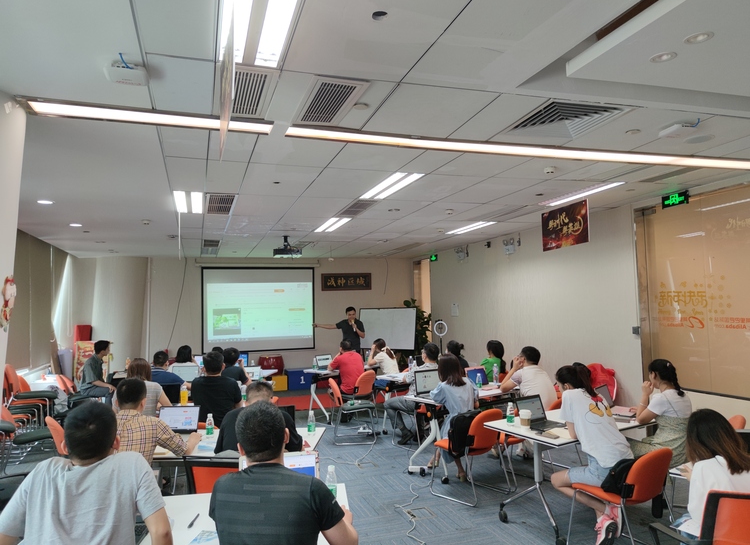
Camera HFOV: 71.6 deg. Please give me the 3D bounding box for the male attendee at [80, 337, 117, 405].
[{"bbox_3d":[-4.305,1.754,8.100,0.720,1.360,0.460,0,-4,-28],"label":"male attendee"}]

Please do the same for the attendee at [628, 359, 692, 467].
[{"bbox_3d":[2.061,1.254,3.718,0.480,1.220,0.800,1,-4,-33],"label":"attendee"}]

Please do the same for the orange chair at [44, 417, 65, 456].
[{"bbox_3d":[-2.842,1.762,5.006,0.560,0.810,0.540,1,-4,-32],"label":"orange chair"}]

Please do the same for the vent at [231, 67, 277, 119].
[{"bbox_3d":[-0.712,-0.968,2.790,0.300,0.060,0.660,0,-4,-19],"label":"vent"}]

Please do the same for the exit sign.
[{"bbox_3d":[3.233,-0.776,5.594,0.030,0.141,0.335,-1,-4,-19],"label":"exit sign"}]

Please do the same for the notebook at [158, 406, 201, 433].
[{"bbox_3d":[-1.657,1.243,4.325,0.330,0.215,0.270,-1,-4,1],"label":"notebook"}]

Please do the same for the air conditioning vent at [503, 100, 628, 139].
[{"bbox_3d":[1.221,-0.991,3.338,0.610,0.060,0.590,0,-4,-19],"label":"air conditioning vent"}]

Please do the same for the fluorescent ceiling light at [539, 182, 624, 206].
[{"bbox_3d":[2.180,-0.844,5.616,0.240,0.050,1.190,-1,-4,-19],"label":"fluorescent ceiling light"}]

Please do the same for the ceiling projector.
[{"bbox_3d":[-1.381,-0.406,8.210,0.390,0.340,0.300,0,-4,-19],"label":"ceiling projector"}]

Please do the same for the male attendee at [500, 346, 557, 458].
[{"bbox_3d":[1.575,1.357,5.133,0.520,1.230,0.820,1,-4,-31],"label":"male attendee"}]

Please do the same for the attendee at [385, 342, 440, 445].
[{"bbox_3d":[0.483,1.474,6.352,0.800,1.270,0.500,-4,-4,33],"label":"attendee"}]

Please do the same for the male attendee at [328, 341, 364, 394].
[{"bbox_3d":[-0.509,1.660,7.920,0.500,1.274,0.780,1,-5,-38],"label":"male attendee"}]

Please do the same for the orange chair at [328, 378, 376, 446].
[{"bbox_3d":[-0.303,1.729,6.642,0.560,0.800,0.470,-1,-4,-6],"label":"orange chair"}]

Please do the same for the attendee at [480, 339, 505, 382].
[{"bbox_3d":[1.550,1.516,6.976,0.470,1.200,0.750,2,-5,-44],"label":"attendee"}]

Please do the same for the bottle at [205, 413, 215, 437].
[{"bbox_3d":[-1.260,1.166,3.957,0.062,0.188,0.062,-1,-4,-19],"label":"bottle"}]

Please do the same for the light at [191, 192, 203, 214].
[{"bbox_3d":[-1.854,-0.725,5.441,0.110,0.050,1.160,-1,-4,-19],"label":"light"}]

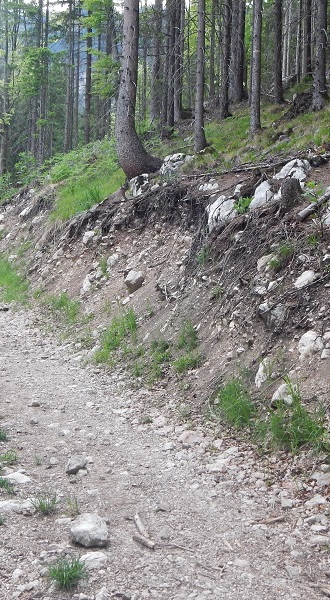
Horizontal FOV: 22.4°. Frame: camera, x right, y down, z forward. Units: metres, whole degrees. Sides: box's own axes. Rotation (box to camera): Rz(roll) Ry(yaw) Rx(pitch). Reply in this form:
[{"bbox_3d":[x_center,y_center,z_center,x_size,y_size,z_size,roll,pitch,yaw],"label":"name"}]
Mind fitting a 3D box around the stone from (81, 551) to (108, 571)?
[{"bbox_3d":[-0.301,1.114,3.550,0.110,0.050,0.090,1,0,-4],"label":"stone"}]

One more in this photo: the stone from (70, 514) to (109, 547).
[{"bbox_3d":[-0.340,1.039,3.750,0.165,0.130,0.140,1,2,0],"label":"stone"}]

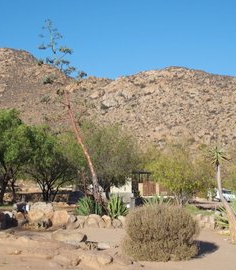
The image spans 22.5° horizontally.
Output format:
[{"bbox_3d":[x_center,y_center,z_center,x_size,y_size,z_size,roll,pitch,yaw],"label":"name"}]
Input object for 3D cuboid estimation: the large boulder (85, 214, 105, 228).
[{"bbox_3d":[-0.903,3.323,22.800,0.756,0.495,0.650,0,-5,-2],"label":"large boulder"}]

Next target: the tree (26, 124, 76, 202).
[{"bbox_3d":[-5.238,2.250,46.000,4.190,5.820,4.600,0,-5,0],"label":"tree"}]

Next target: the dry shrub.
[{"bbox_3d":[0.961,2.221,13.400,1.718,1.255,1.600,0,-5,0],"label":"dry shrub"}]

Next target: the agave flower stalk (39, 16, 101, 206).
[{"bbox_3d":[-1.925,-0.894,24.300,2.457,7.297,2.000,0,-5,-5],"label":"agave flower stalk"}]

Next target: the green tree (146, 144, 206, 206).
[{"bbox_3d":[3.651,2.528,37.000,3.995,3.870,3.900,0,-5,0],"label":"green tree"}]

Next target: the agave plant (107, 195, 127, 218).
[{"bbox_3d":[-0.020,2.810,23.300,0.865,0.943,0.880,0,-5,0],"label":"agave plant"}]

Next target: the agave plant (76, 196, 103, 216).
[{"bbox_3d":[-1.153,2.885,24.000,1.026,0.770,1.000,0,-5,-3],"label":"agave plant"}]

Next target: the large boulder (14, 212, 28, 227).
[{"bbox_3d":[-3.711,3.246,22.800,0.519,0.503,0.500,1,-5,-9],"label":"large boulder"}]

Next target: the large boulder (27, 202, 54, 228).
[{"bbox_3d":[-2.981,3.067,22.800,1.077,0.942,0.900,0,-5,0],"label":"large boulder"}]

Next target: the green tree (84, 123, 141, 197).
[{"bbox_3d":[-0.501,2.030,46.000,4.253,5.528,4.600,0,-5,-1],"label":"green tree"}]

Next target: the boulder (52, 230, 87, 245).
[{"bbox_3d":[-1.374,2.912,16.800,0.964,0.383,0.700,0,-5,0],"label":"boulder"}]

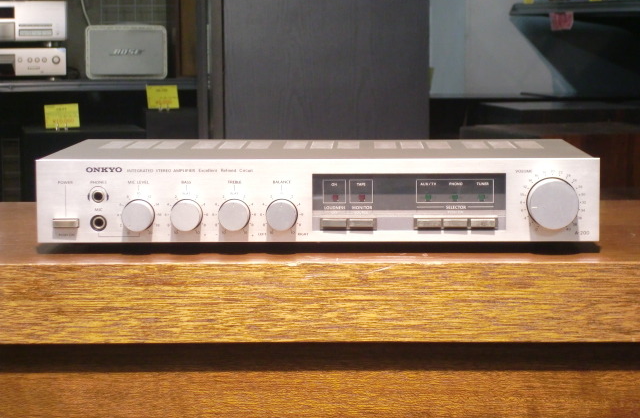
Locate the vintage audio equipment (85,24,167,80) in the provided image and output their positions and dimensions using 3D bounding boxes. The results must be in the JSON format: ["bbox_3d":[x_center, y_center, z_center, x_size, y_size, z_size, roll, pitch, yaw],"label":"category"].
[{"bbox_3d":[-0.550,-0.448,5.915,0.232,0.153,0.150,-1,5,-4],"label":"vintage audio equipment"}]

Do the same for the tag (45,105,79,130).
[{"bbox_3d":[-0.692,-0.249,5.560,0.091,0.064,0.004,-1,-5,-11],"label":"tag"}]

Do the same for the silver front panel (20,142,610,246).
[{"bbox_3d":[0.001,-0.013,1.665,0.420,0.071,0.283,0,5,1],"label":"silver front panel"}]

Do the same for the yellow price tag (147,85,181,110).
[{"bbox_3d":[-0.426,-0.304,5.630,0.091,0.064,0.004,-2,-7,-18],"label":"yellow price tag"}]

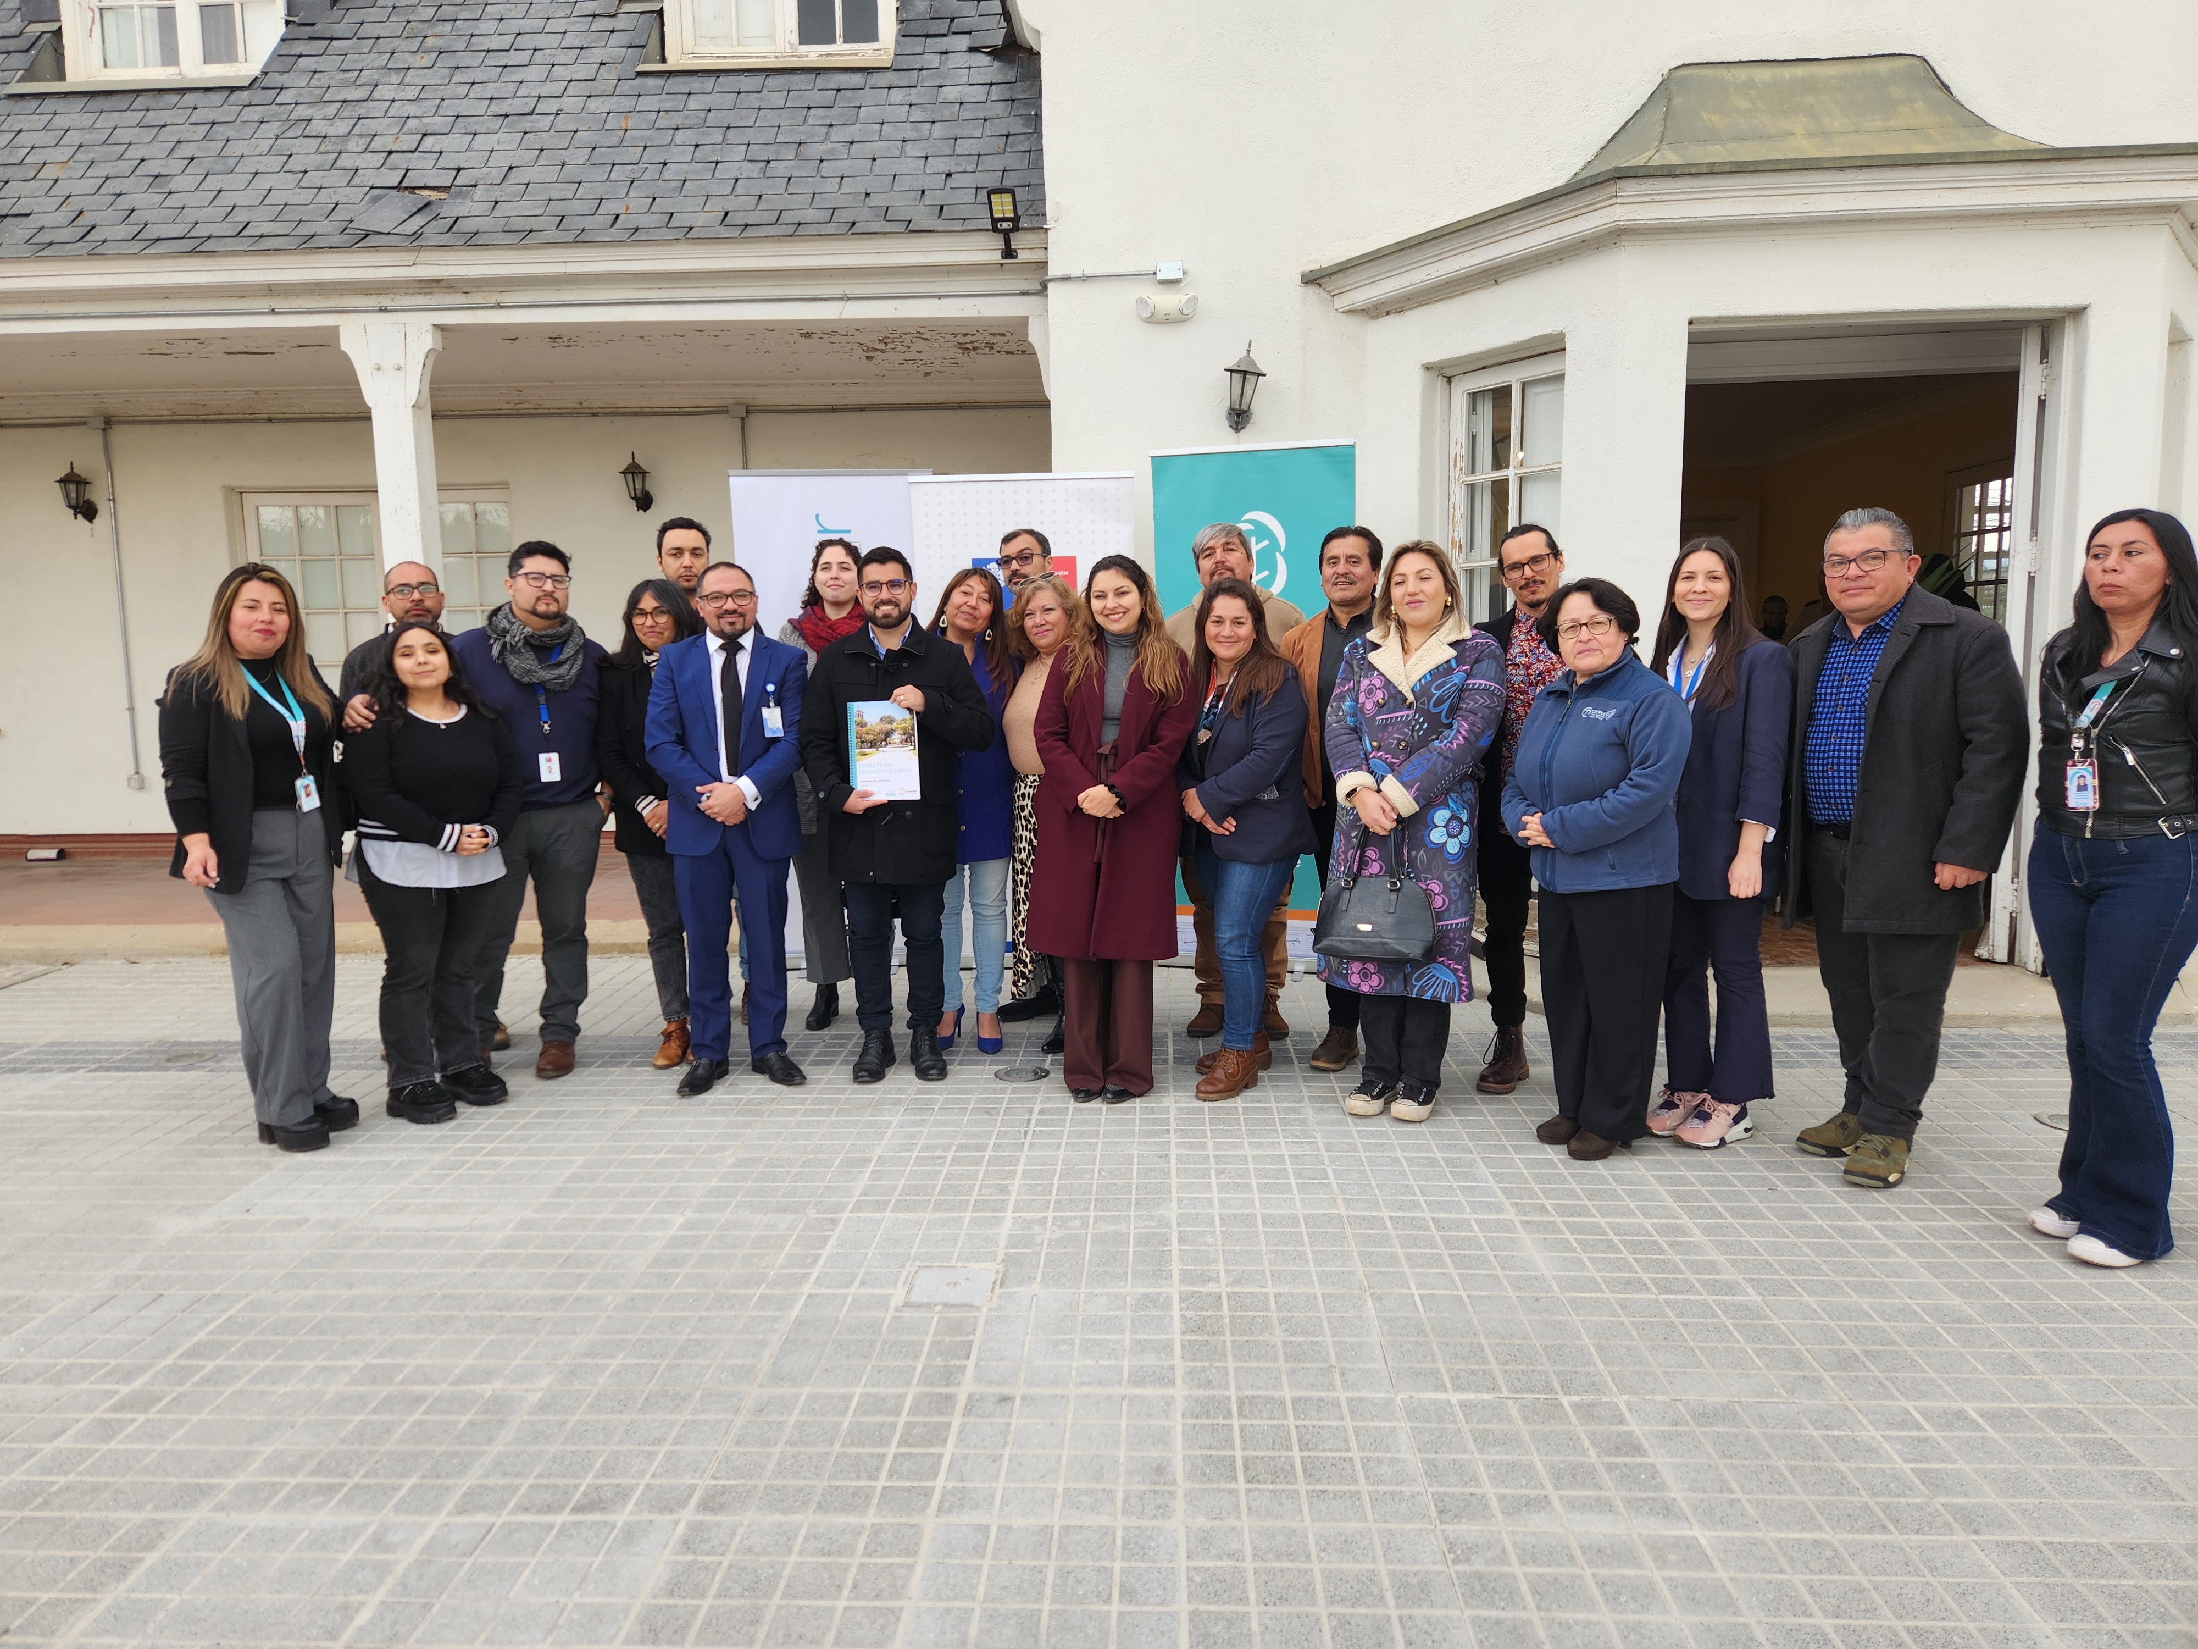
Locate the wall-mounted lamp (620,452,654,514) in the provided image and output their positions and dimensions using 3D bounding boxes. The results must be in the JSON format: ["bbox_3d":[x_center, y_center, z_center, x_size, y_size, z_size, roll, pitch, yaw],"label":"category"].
[{"bbox_3d":[-2.440,-1.807,7.714,0.165,0.304,0.200,-1,7,3],"label":"wall-mounted lamp"}]

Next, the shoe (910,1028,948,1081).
[{"bbox_3d":[-0.557,0.715,4.729,0.112,0.140,0.300,-3,7,-16],"label":"shoe"}]

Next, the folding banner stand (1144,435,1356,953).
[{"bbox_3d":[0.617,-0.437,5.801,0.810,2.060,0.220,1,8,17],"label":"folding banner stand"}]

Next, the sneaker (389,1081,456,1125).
[{"bbox_3d":[-2.015,0.806,4.340,0.268,0.120,0.107,3,8,28],"label":"sneaker"}]

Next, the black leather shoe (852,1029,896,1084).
[{"bbox_3d":[-0.720,0.713,4.683,0.107,0.150,0.296,0,7,6],"label":"black leather shoe"}]

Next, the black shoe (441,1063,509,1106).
[{"bbox_3d":[-1.934,0.779,4.516,0.268,0.120,0.107,3,8,28],"label":"black shoe"}]

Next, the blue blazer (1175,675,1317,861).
[{"bbox_3d":[0.463,-0.170,4.499,0.460,0.594,0.330,4,8,34],"label":"blue blazer"}]

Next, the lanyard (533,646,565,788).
[{"bbox_3d":[-1.738,-0.371,4.611,0.140,0.440,0.130,-5,8,-28],"label":"lanyard"}]

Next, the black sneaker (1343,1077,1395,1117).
[{"bbox_3d":[0.805,0.756,4.276,0.101,0.120,0.270,3,8,31],"label":"black sneaker"}]

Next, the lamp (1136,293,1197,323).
[{"bbox_3d":[0.274,-2.083,5.901,0.250,0.115,0.090,-2,7,3],"label":"lamp"}]

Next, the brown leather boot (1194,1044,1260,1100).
[{"bbox_3d":[0.400,0.716,4.422,0.099,0.175,0.265,5,9,42],"label":"brown leather boot"}]

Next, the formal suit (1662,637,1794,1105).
[{"bbox_3d":[1.741,0.142,4.075,0.430,1.323,0.290,5,9,38],"label":"formal suit"}]

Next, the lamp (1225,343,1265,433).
[{"bbox_3d":[0.587,-1.757,5.870,0.165,0.343,0.200,5,7,2],"label":"lamp"}]

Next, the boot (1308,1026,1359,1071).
[{"bbox_3d":[0.763,0.692,4.735,0.112,0.140,0.300,3,8,30],"label":"boot"}]

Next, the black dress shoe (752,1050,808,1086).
[{"bbox_3d":[-1.028,0.739,4.667,0.105,0.115,0.301,-7,9,-39],"label":"black dress shoe"}]

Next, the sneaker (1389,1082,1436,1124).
[{"bbox_3d":[0.918,0.772,4.253,0.108,0.110,0.272,2,8,22],"label":"sneaker"}]

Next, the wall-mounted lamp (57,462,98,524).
[{"bbox_3d":[-6.253,-2.032,8.930,0.185,0.370,0.240,-1,7,2],"label":"wall-mounted lamp"}]

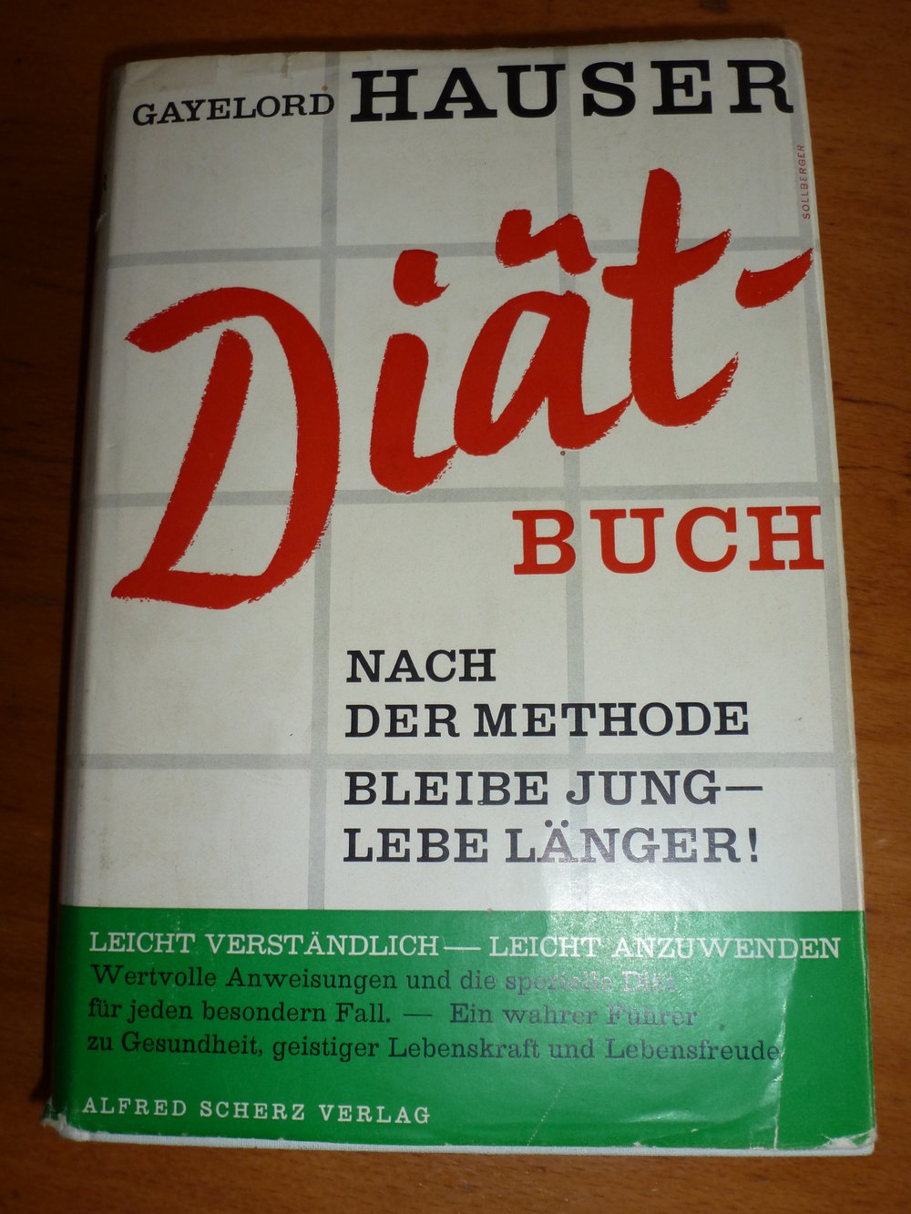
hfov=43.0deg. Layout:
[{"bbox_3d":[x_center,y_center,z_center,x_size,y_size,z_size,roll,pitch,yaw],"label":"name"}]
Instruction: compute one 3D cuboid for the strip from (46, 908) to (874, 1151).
[{"bbox_3d":[0.000,0.073,0.202,0.142,0.005,0.039,-1,79,2],"label":"strip"}]

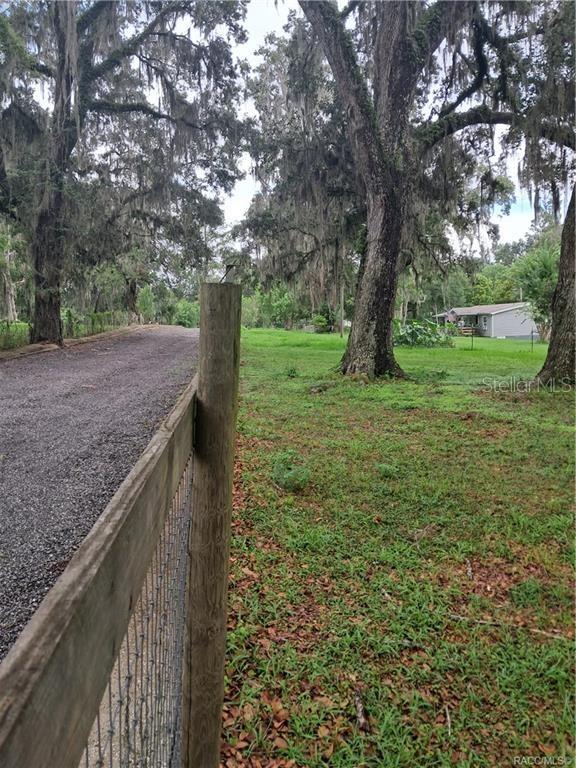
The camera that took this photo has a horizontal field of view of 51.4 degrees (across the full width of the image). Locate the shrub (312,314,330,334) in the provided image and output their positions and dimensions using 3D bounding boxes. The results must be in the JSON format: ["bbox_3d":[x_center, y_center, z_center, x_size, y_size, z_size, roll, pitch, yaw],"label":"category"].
[{"bbox_3d":[3.020,-5.360,54.000,1.650,1.800,1.600,1,6,0],"label":"shrub"}]

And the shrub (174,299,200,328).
[{"bbox_3d":[-9.150,-6.590,56.000,2.700,2.800,2.500,1,6,0],"label":"shrub"}]

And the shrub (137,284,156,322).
[{"bbox_3d":[-12.760,-7.260,54.000,1.850,3.450,1.800,1,6,0],"label":"shrub"}]

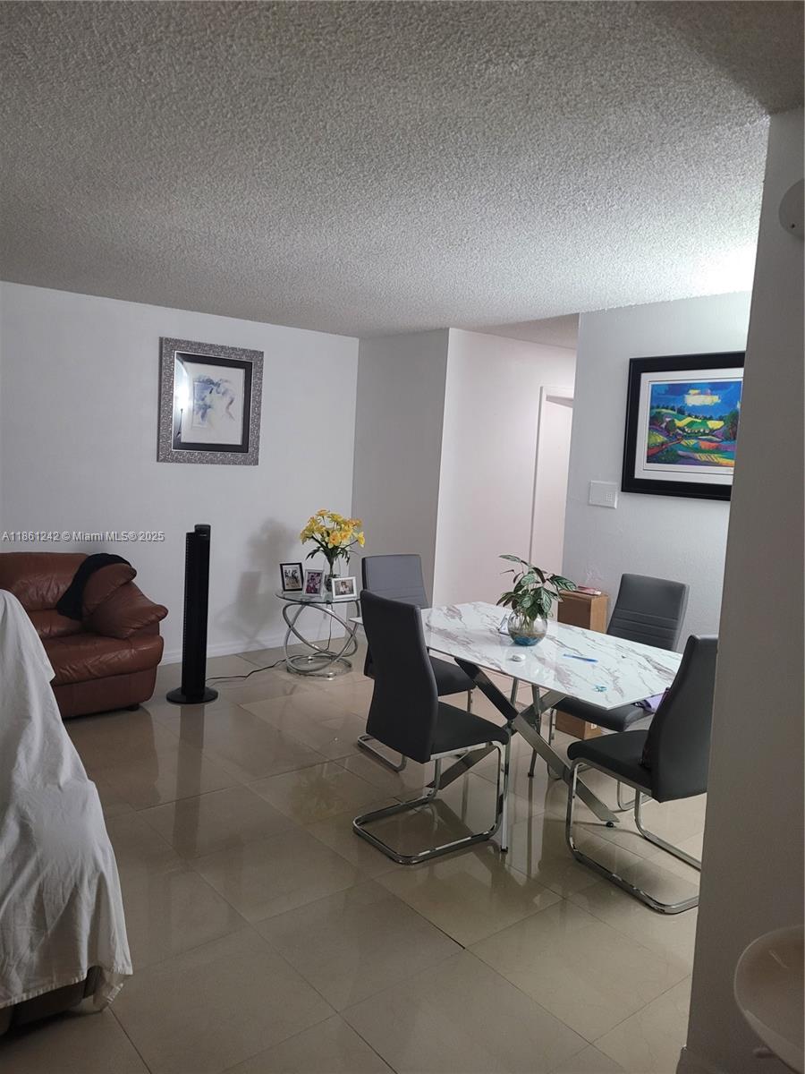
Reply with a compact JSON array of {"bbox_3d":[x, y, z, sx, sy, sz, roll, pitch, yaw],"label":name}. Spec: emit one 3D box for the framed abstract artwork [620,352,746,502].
[{"bbox_3d":[1.576,-0.599,4.386,0.040,0.775,0.840,-3,8,-39],"label":"framed abstract artwork"}]

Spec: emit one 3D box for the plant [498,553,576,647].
[{"bbox_3d":[0.574,0.277,3.467,0.335,0.370,0.310,3,6,5],"label":"plant"}]

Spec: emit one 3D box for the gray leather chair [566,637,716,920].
[{"bbox_3d":[0.969,0.792,3.073,0.406,0.998,0.538,-2,8,-34],"label":"gray leather chair"}]

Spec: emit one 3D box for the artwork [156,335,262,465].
[{"bbox_3d":[-1.344,-0.940,5.723,0.765,0.840,0.050,-3,8,-39],"label":"artwork"}]

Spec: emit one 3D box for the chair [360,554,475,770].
[{"bbox_3d":[0.070,0.630,4.159,0.406,0.998,0.538,-2,8,-35],"label":"chair"}]

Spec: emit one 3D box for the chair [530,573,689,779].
[{"bbox_3d":[1.019,0.708,3.836,0.525,0.990,0.430,-3,8,-39],"label":"chair"}]

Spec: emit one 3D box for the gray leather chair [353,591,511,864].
[{"bbox_3d":[0.126,0.726,3.325,0.538,0.998,0.406,-2,8,-37],"label":"gray leather chair"}]

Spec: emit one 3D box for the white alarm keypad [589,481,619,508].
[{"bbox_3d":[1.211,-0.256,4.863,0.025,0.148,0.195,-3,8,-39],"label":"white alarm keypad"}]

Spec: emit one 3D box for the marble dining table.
[{"bbox_3d":[0.525,0.834,3.551,0.855,0.760,1.485,-3,8,-41],"label":"marble dining table"}]

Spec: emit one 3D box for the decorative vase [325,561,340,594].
[{"bbox_3d":[-0.490,0.275,5.676,0.120,0.240,0.120,2,6,-5],"label":"decorative vase"}]

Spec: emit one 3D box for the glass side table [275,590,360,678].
[{"bbox_3d":[-0.587,0.663,5.726,0.620,0.530,0.620,2,6,0],"label":"glass side table"}]

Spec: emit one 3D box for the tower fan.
[{"bbox_3d":[-1.271,0.455,4.916,0.316,1.060,0.316,-2,8,-33],"label":"tower fan"}]

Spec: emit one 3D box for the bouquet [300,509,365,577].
[{"bbox_3d":[-0.510,0.042,5.854,0.460,0.470,0.410,2,6,-5],"label":"bouquet"}]

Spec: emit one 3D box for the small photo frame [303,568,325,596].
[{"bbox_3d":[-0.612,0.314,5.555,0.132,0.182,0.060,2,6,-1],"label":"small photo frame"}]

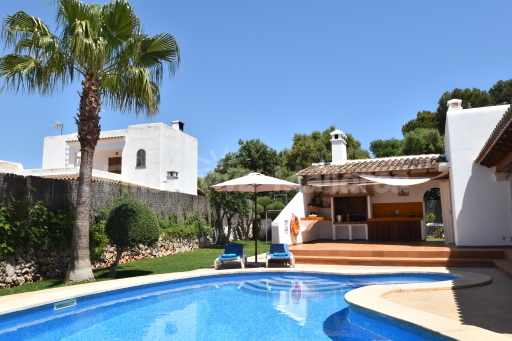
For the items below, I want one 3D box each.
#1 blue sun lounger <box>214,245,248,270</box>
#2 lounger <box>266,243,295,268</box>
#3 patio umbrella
[{"bbox_3d":[-0.645,2.338,10.965,0.720,0.550,1.820,-1,-7,1],"label":"blue sun lounger"},{"bbox_3d":[0.665,2.344,11.144,0.720,0.550,1.820,-1,-7,2],"label":"lounger"},{"bbox_3d":[-0.003,1.323,11.016,2.480,2.560,2.480,-1,-7,0],"label":"patio umbrella"}]

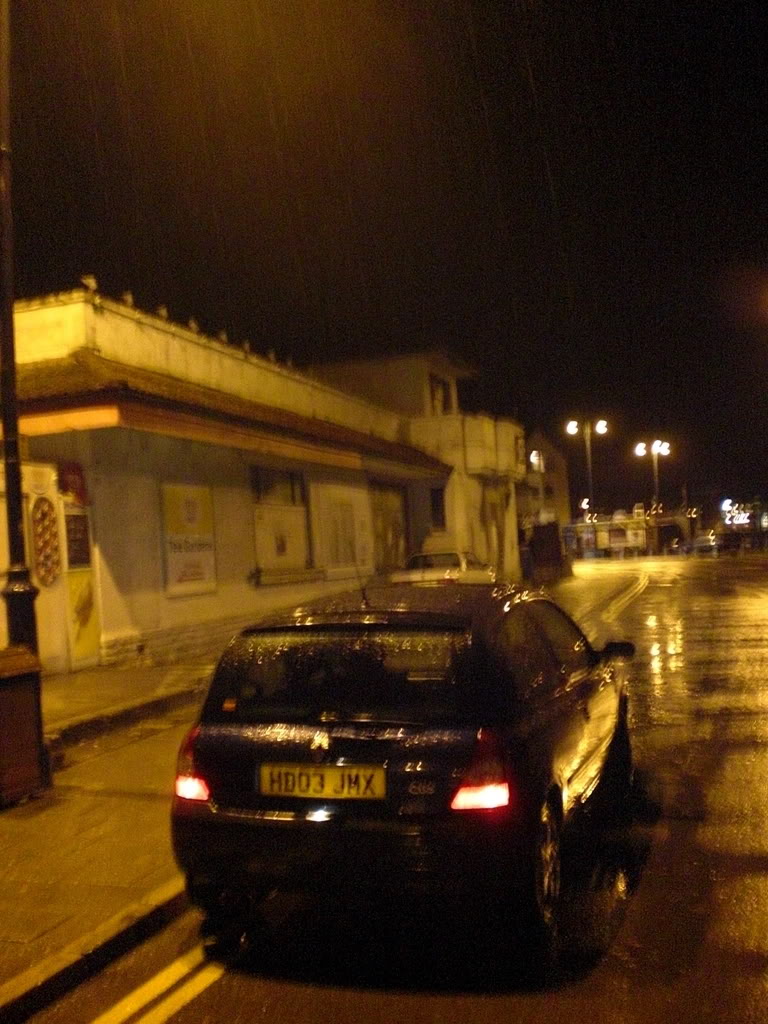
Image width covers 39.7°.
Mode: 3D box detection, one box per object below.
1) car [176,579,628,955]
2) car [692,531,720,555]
[{"bbox_3d":[0.328,1.126,5.896,1.670,1.430,3.830,-3,-1,17],"label":"car"},{"bbox_3d":[19.079,1.804,63.000,1.720,1.450,4.100,-3,-1,17],"label":"car"}]

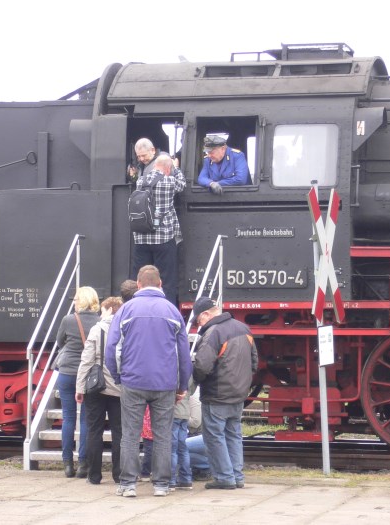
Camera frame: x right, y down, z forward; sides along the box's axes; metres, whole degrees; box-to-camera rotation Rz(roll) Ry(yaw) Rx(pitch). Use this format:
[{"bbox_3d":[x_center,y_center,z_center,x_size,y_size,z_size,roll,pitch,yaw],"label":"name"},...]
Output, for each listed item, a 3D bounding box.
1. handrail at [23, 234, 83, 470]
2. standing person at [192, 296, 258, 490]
[{"bbox_3d":[-1.305,0.810,20.200,0.090,2.150,2.030,1,-1,12],"label":"handrail"},{"bbox_3d":[0.256,1.097,17.969,0.420,1.640,0.500,-1,-2,44],"label":"standing person"}]

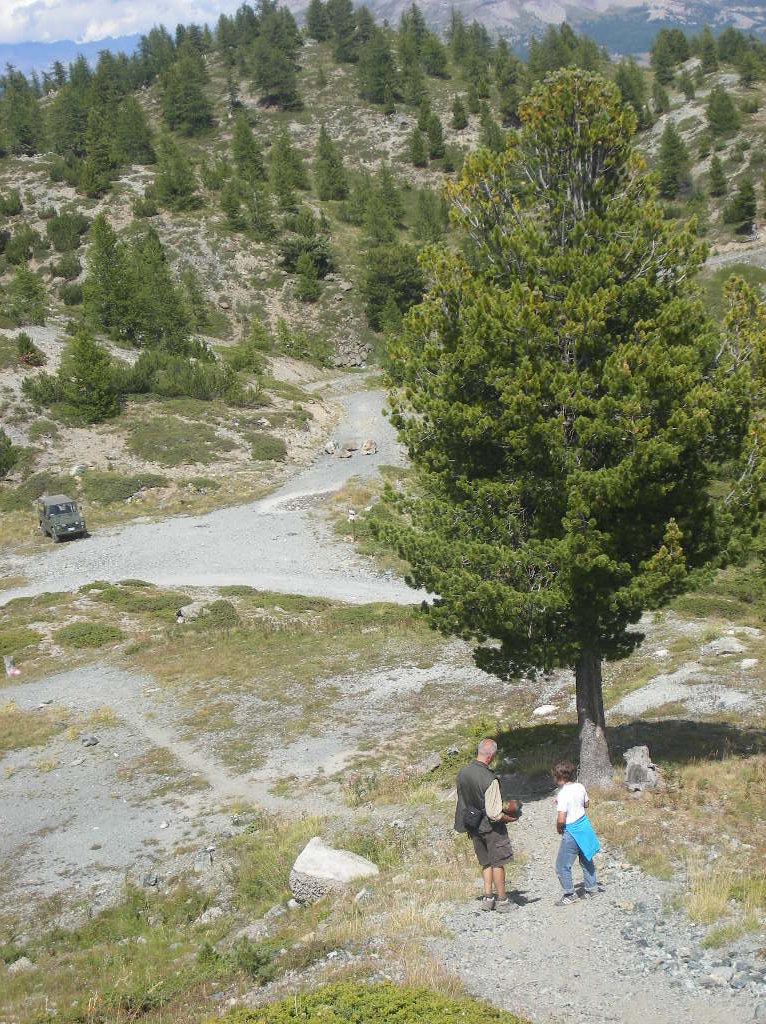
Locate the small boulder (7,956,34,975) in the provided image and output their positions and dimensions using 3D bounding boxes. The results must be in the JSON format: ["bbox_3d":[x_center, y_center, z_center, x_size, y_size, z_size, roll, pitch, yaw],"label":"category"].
[{"bbox_3d":[-3.694,4.621,20.800,0.270,0.150,0.220,0,11,0],"label":"small boulder"}]

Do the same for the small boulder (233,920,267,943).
[{"bbox_3d":[-1.350,4.275,20.800,0.350,0.180,0.280,0,11,0],"label":"small boulder"}]

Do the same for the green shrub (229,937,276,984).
[{"bbox_3d":[-1.186,4.085,18.600,0.420,0.350,0.400,0,11,0],"label":"green shrub"}]

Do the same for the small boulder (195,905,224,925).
[{"bbox_3d":[-1.852,4.298,21.800,0.300,0.160,0.220,0,11,0],"label":"small boulder"}]

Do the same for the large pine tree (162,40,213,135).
[{"bbox_3d":[-21.838,-47.419,228.000,5.700,10.400,5.700,0,11,0],"label":"large pine tree"}]

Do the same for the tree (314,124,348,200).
[{"bbox_3d":[-5.144,-34.246,200.000,3.300,7.400,3.300,0,11,0],"label":"tree"}]

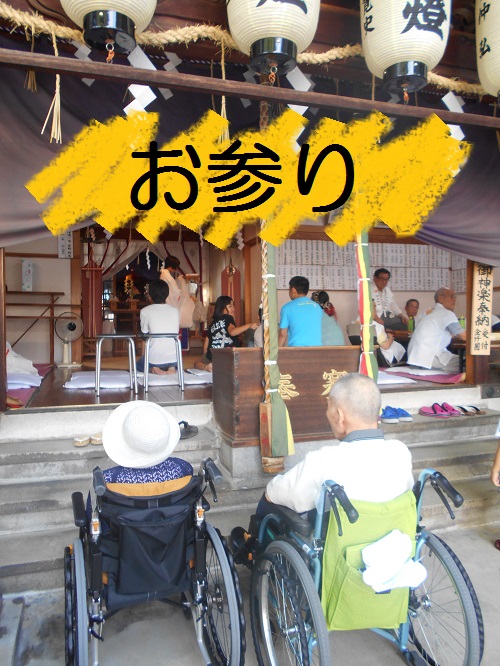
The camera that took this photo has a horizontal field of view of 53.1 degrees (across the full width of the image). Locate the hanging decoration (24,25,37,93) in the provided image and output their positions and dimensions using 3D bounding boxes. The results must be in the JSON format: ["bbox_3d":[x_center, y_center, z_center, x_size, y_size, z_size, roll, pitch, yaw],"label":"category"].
[{"bbox_3d":[-1.346,-1.681,3.075,0.080,0.398,0.075,-1,2,-18],"label":"hanging decoration"}]

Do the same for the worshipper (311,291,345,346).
[{"bbox_3d":[0.829,-0.035,5.352,0.430,0.838,0.550,-1,3,-34],"label":"worshipper"}]

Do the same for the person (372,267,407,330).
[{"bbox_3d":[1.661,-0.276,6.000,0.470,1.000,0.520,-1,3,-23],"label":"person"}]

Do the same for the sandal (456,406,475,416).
[{"bbox_3d":[1.852,0.667,4.330,0.090,0.060,0.245,-2,3,-43],"label":"sandal"}]

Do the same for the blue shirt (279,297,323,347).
[{"bbox_3d":[0.510,-0.055,5.000,0.440,0.570,0.260,-1,3,-12],"label":"blue shirt"}]

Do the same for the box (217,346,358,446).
[{"bbox_3d":[0.321,0.398,3.628,1.079,0.643,0.540,-1,2,-18],"label":"box"}]

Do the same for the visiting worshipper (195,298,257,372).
[{"bbox_3d":[-0.260,0.020,5.100,0.480,0.780,0.480,2,4,37],"label":"visiting worshipper"}]

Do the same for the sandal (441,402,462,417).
[{"bbox_3d":[1.626,0.617,4.100,0.250,0.090,0.100,1,3,27],"label":"sandal"}]

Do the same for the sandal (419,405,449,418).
[{"bbox_3d":[1.574,0.657,4.256,0.245,0.085,0.095,1,2,33],"label":"sandal"}]

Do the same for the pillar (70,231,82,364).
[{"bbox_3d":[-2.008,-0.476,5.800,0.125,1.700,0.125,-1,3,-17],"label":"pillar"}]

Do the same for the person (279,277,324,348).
[{"bbox_3d":[0.530,-0.095,5.203,0.470,0.969,0.580,-1,2,-21],"label":"person"}]

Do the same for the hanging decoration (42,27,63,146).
[{"bbox_3d":[-0.910,-1.138,2.300,0.090,0.490,0.070,-1,3,-17],"label":"hanging decoration"}]

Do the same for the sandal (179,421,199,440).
[{"bbox_3d":[-0.469,0.688,3.556,0.105,0.075,0.265,1,2,30],"label":"sandal"}]

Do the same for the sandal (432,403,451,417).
[{"bbox_3d":[1.499,0.622,4.000,0.250,0.090,0.100,1,3,27],"label":"sandal"}]

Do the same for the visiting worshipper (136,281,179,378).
[{"bbox_3d":[-0.923,-0.078,5.103,0.440,0.931,0.580,-1,2,-20],"label":"visiting worshipper"}]

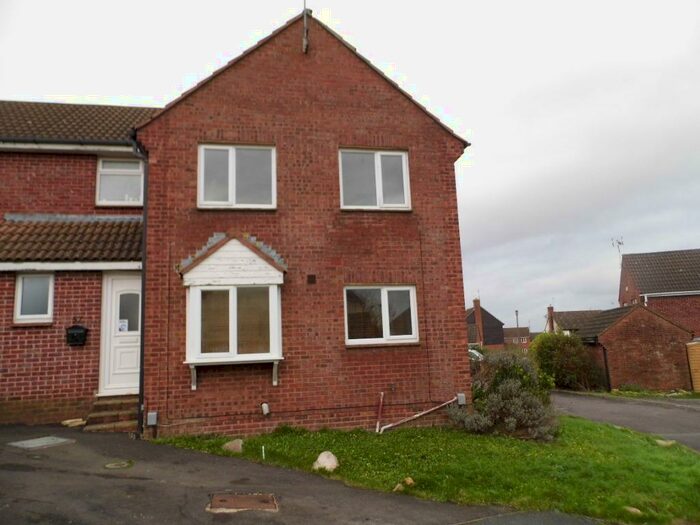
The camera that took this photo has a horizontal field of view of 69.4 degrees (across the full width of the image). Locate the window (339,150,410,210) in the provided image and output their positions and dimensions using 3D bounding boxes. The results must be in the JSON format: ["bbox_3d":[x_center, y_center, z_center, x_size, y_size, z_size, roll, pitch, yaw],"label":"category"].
[{"bbox_3d":[0.465,-1.485,9.253,1.327,1.122,0.100,-1,-10,-11],"label":"window"}]

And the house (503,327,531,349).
[{"bbox_3d":[35.700,17.756,111.500,6.500,6.800,7.000,-2,-9,0],"label":"house"}]

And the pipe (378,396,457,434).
[{"bbox_3d":[1.170,2.578,8.531,1.400,0.520,0.080,0,-10,-10],"label":"pipe"}]

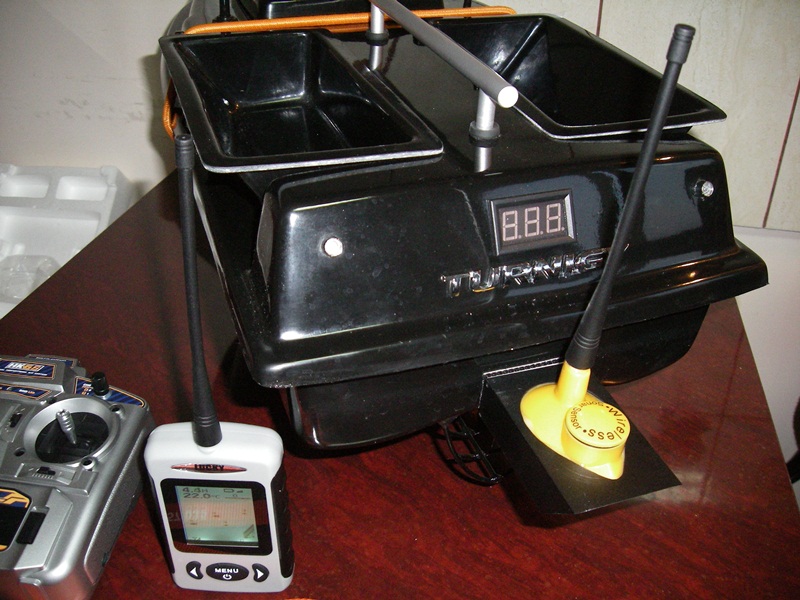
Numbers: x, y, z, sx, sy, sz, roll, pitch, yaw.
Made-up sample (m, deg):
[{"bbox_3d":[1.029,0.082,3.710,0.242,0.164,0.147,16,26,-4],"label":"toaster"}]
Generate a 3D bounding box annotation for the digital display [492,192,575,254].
[{"bbox_3d":[0.069,-0.041,0.461,0.046,0.028,0.009,-10,10,-15],"label":"digital display"}]

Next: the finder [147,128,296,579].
[{"bbox_3d":[-0.093,0.044,0.432,0.070,0.252,0.042,1,33,2],"label":"finder"}]

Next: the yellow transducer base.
[{"bbox_3d":[0.091,0.055,0.434,0.046,0.032,0.067,-10,46,-15],"label":"yellow transducer base"}]

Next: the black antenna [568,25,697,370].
[{"bbox_3d":[0.097,-0.033,0.382,0.014,0.181,0.014,-8,43,-16],"label":"black antenna"}]

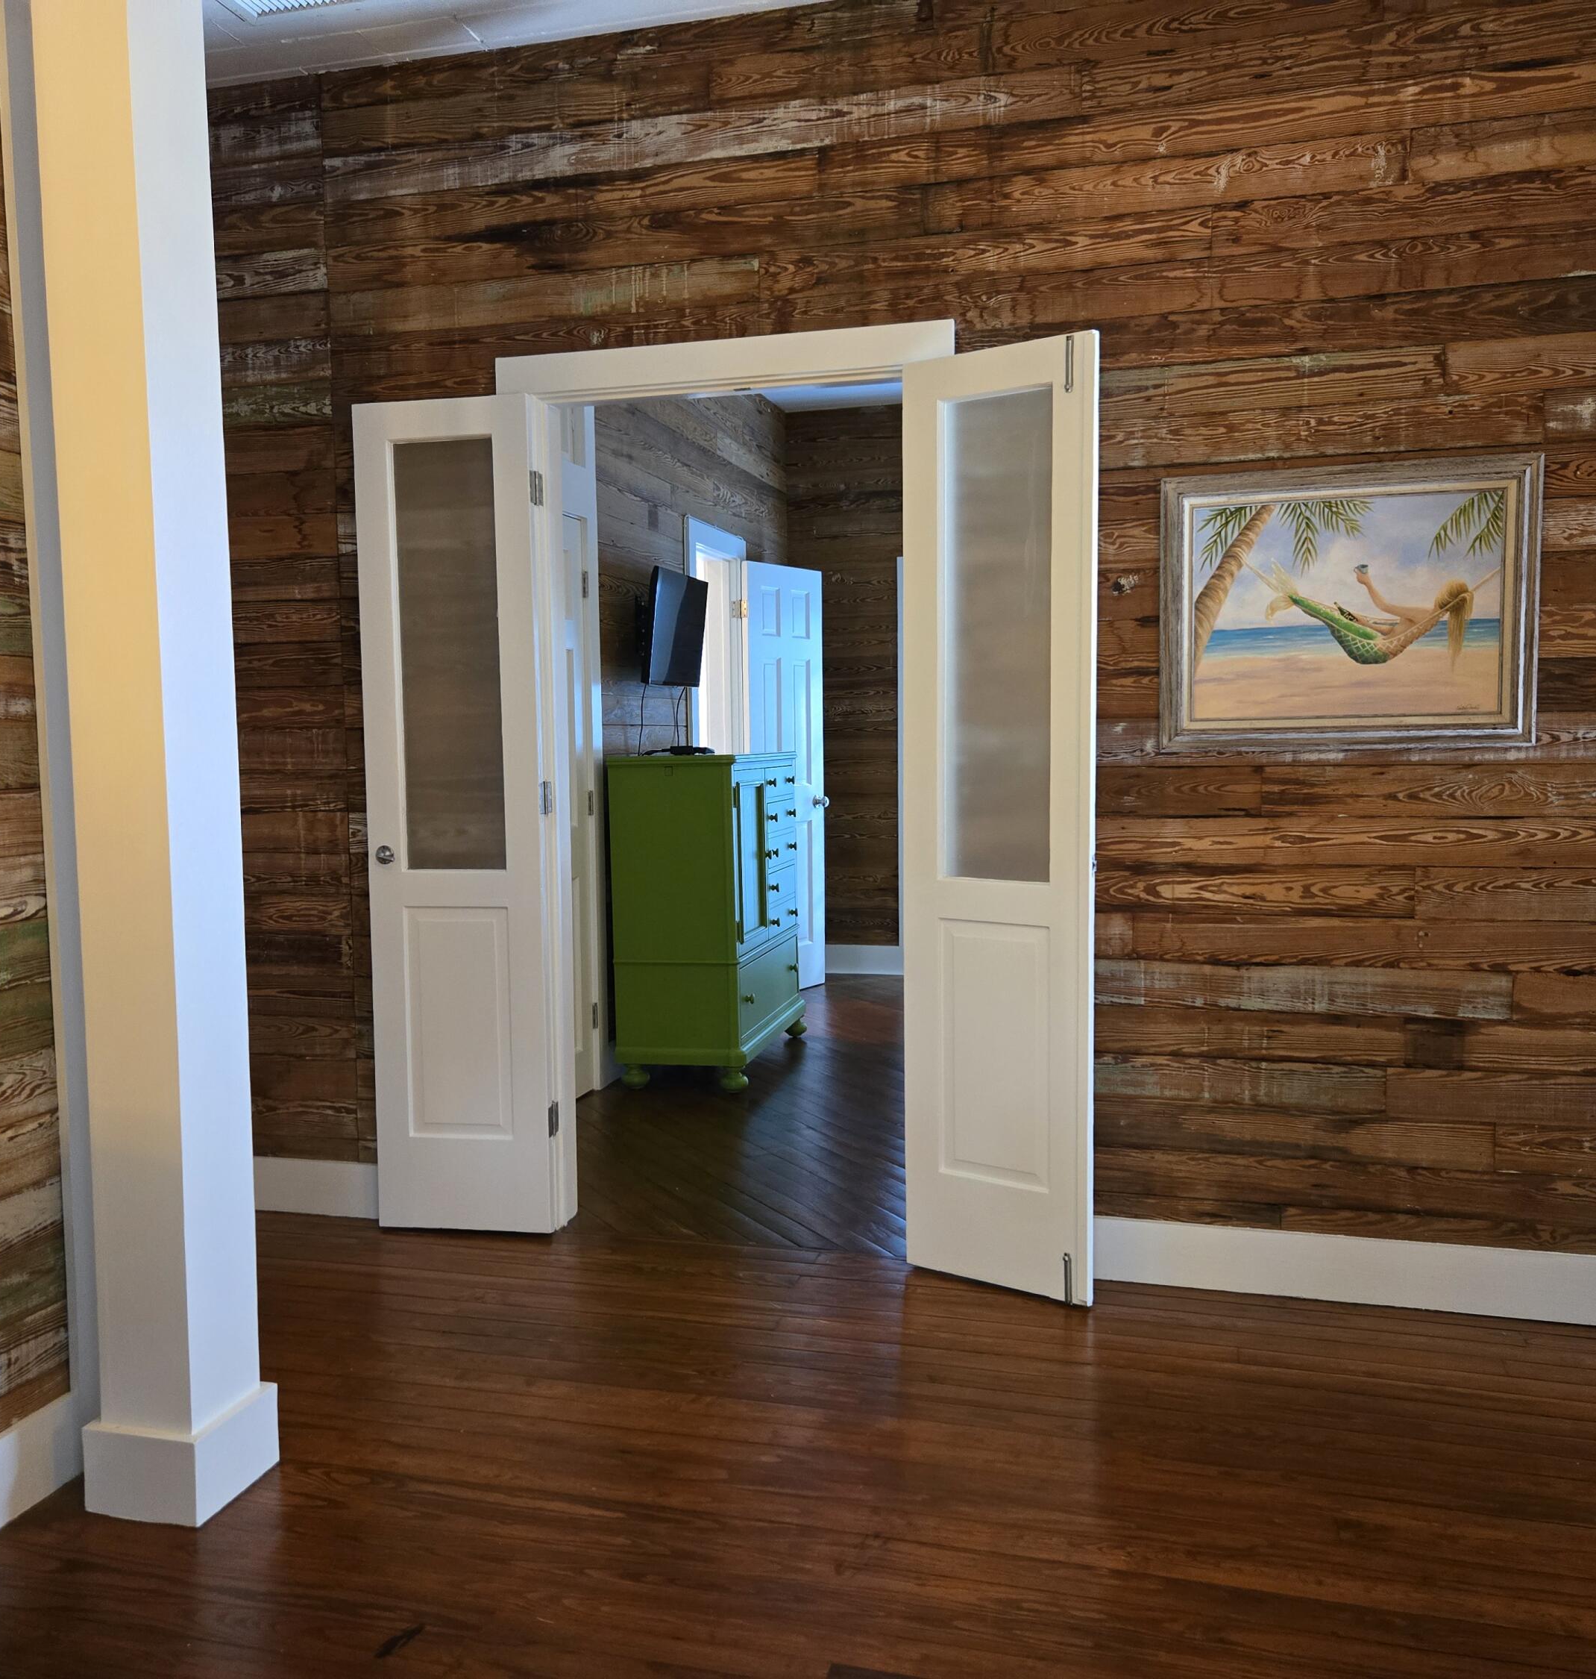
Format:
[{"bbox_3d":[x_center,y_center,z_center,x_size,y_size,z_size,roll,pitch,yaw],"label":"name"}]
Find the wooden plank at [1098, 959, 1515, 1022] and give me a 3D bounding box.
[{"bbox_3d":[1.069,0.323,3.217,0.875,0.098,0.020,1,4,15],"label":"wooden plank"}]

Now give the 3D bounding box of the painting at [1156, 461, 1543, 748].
[{"bbox_3d":[1.143,-0.480,3.108,0.735,0.575,0.040,1,4,15],"label":"painting"}]

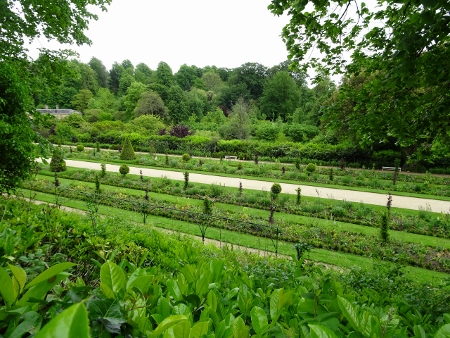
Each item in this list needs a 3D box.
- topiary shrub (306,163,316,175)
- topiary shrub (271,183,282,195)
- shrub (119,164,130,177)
[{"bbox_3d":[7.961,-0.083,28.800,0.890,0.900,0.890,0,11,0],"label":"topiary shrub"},{"bbox_3d":[3.441,1.319,20.900,0.710,0.740,0.710,0,11,0],"label":"topiary shrub"},{"bbox_3d":[-8.756,0.061,27.200,0.900,0.940,0.900,0,11,0],"label":"shrub"}]

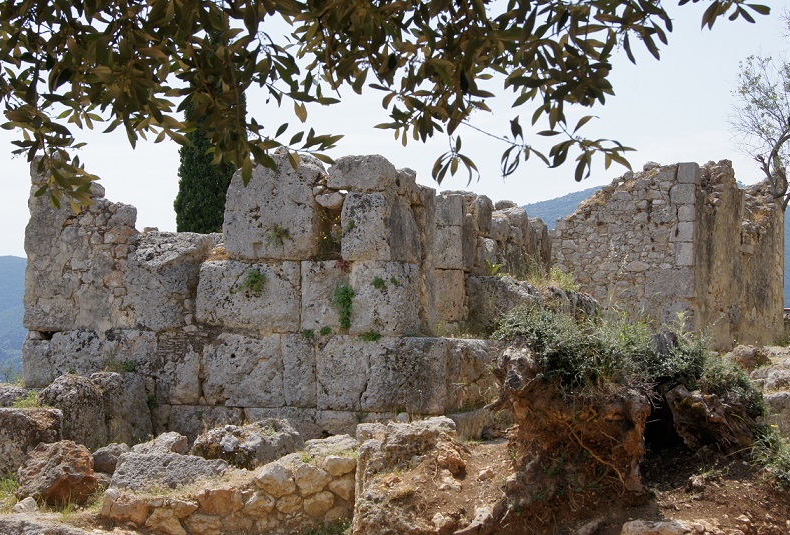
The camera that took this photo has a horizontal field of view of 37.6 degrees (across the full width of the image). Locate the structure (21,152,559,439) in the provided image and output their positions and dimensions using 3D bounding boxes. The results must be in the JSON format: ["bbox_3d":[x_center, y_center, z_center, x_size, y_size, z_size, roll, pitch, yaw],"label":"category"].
[{"bbox_3d":[-0.860,0.280,15.600,5.900,3.100,5.000,0,-1,17],"label":"structure"}]

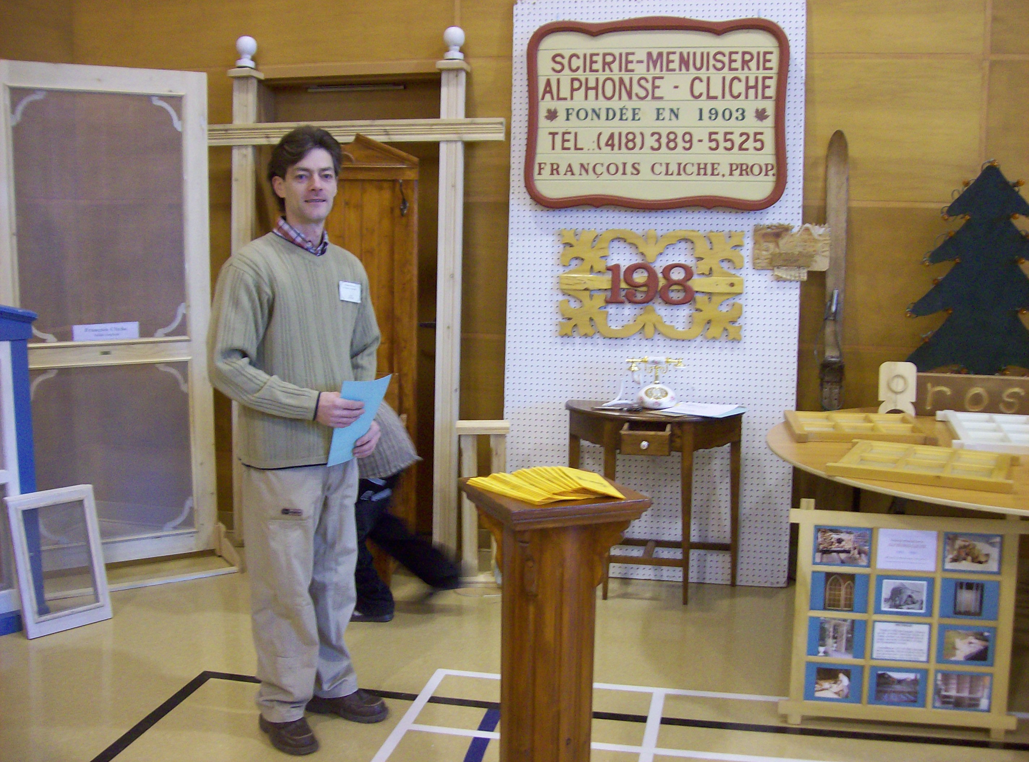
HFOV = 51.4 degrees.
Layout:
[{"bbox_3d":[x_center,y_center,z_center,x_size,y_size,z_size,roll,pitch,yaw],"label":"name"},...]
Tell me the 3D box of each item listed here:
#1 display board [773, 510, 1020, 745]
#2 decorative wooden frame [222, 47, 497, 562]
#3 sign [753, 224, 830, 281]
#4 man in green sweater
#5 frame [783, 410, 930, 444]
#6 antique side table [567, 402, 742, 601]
[{"bbox_3d":[1.127,0.687,3.031,0.685,0.672,0.045,2,2,11],"label":"display board"},{"bbox_3d":[-0.740,-0.361,4.711,1.331,2.308,0.171,2,7,11],"label":"decorative wooden frame"},{"bbox_3d":[1.128,-0.523,4.321,0.307,0.230,0.045,2,3,11],"label":"sign"},{"bbox_3d":[-0.573,0.151,2.941,0.403,1.704,0.514,7,9,44],"label":"man in green sweater"},{"bbox_3d":[1.249,0.171,3.854,0.479,0.037,0.534,1,7,5],"label":"frame"},{"bbox_3d":[0.529,0.497,4.274,0.736,0.743,0.413,2,7,11],"label":"antique side table"}]

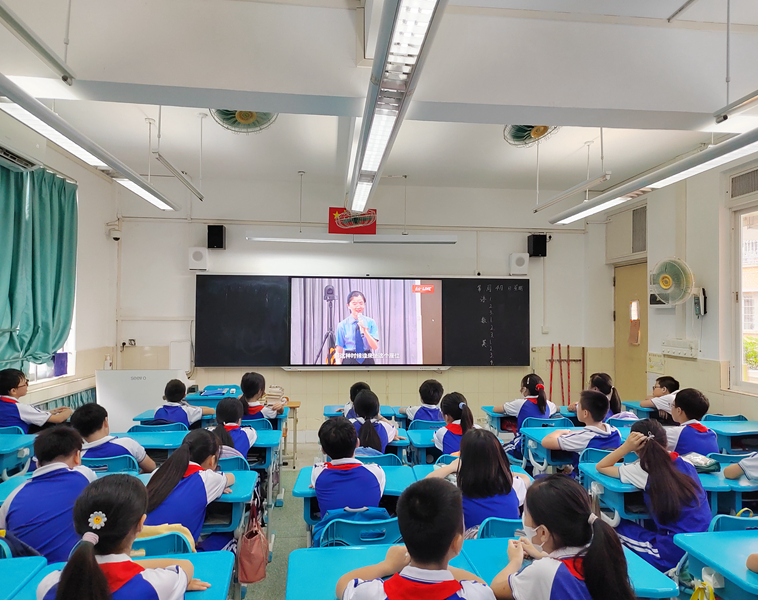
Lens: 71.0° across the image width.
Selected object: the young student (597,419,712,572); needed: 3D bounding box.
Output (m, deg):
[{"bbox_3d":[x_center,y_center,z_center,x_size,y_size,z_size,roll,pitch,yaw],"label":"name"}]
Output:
[{"bbox_3d":[1.331,1.134,2.566,0.440,1.120,0.700,1,-2,-20],"label":"young student"}]

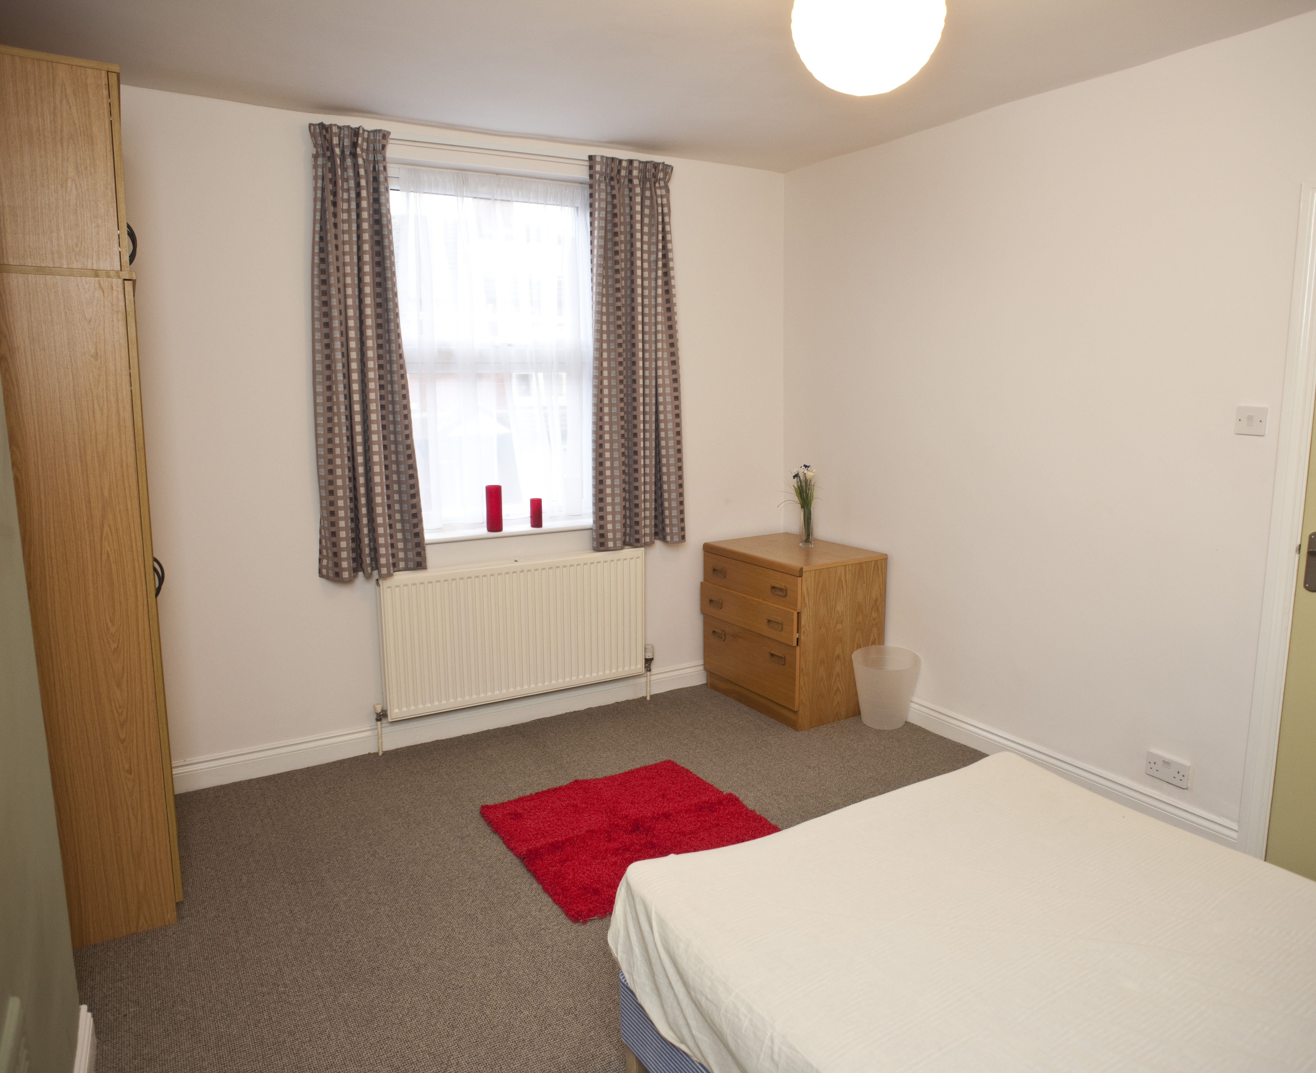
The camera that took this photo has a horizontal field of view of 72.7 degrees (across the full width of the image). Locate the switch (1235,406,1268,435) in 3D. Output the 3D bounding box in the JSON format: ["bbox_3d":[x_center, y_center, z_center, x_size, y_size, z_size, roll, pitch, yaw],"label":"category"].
[{"bbox_3d":[1.818,-0.352,2.736,0.011,0.086,0.086,-6,11,-30],"label":"switch"}]

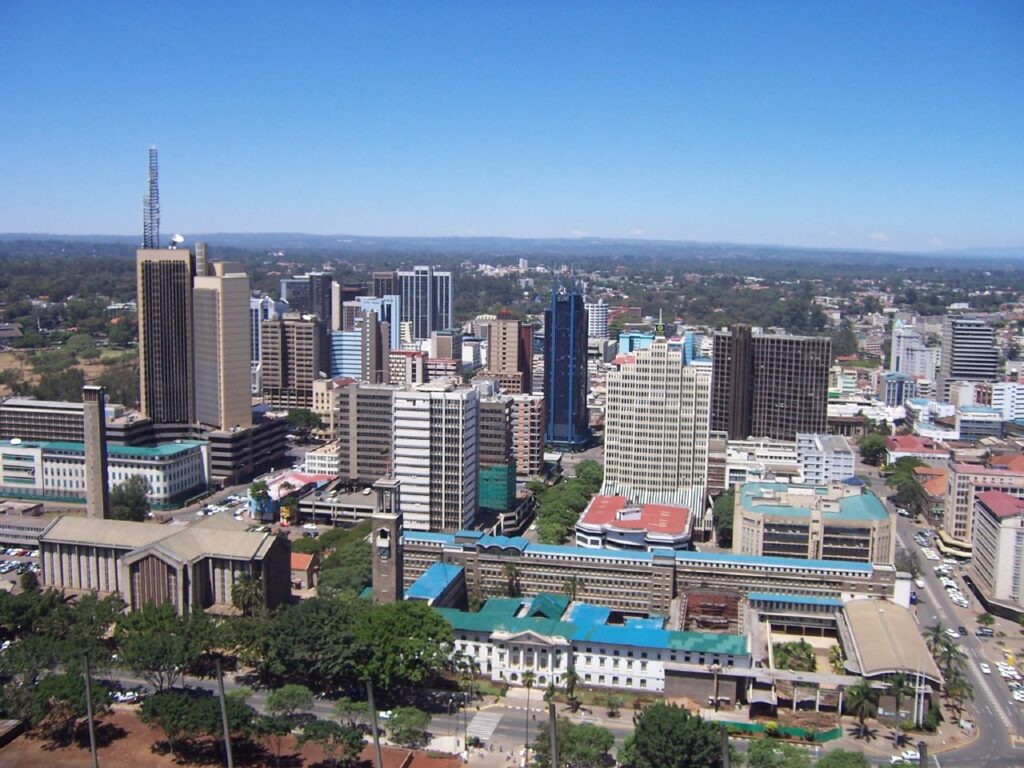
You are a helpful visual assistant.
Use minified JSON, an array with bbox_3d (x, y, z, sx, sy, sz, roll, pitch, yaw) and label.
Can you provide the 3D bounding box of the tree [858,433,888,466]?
[{"bbox_3d":[189.600,32.900,512.440,14.780,14.770,14.780,3,8,20],"label":"tree"}]

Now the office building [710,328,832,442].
[{"bbox_3d":[141.760,3.410,530.270,57.000,67.700,27.000,4,8,24],"label":"office building"}]

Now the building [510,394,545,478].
[{"bbox_3d":[6.490,26.826,480.820,17.000,41.044,12.500,2,7,11],"label":"building"}]

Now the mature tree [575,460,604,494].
[{"bbox_3d":[35.460,42.010,444.940,12.500,11.500,12.500,1,8,0],"label":"mature tree"}]

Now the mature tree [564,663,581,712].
[{"bbox_3d":[14.443,72.037,232.705,5.000,10.200,5.000,2,7,13],"label":"mature tree"}]

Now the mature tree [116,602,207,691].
[{"bbox_3d":[-85.837,65.410,239.914,20.000,19.500,20.000,2,7,13],"label":"mature tree"}]

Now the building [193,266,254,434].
[{"bbox_3d":[-137.450,-19.320,463.860,27.630,75.540,15.500,8,10,44],"label":"building"}]

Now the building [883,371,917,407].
[{"bbox_3d":[262.410,6.780,663.840,19.190,26.260,20.000,2,8,12],"label":"building"}]

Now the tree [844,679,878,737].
[{"bbox_3d":[79.576,73.943,220.935,7.600,13.000,7.400,1,7,0],"label":"tree"}]

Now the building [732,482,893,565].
[{"bbox_3d":[109.489,50.812,362.269,53.500,22.500,46.000,2,7,13],"label":"building"}]

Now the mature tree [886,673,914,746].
[{"bbox_3d":[86.294,72.694,216.972,6.200,16.600,6.200,1,7,0],"label":"mature tree"}]

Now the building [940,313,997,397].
[{"bbox_3d":[338.620,-17.500,718.820,34.500,67.500,27.000,2,7,14],"label":"building"}]

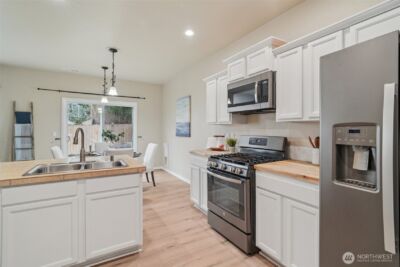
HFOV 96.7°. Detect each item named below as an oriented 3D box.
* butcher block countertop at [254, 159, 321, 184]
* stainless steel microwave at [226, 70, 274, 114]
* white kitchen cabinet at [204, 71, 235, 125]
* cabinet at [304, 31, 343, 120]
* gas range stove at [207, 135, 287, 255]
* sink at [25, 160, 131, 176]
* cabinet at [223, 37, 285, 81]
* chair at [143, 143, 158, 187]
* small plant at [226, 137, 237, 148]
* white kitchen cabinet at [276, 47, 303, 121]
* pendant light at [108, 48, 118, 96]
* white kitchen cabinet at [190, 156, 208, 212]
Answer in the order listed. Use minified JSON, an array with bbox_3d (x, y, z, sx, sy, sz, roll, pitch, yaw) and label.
[{"bbox_3d":[1.016,0.365,1.754,0.646,0.038,0.627,0,0,-33],"label":"butcher block countertop"},{"bbox_3d":[0.753,-0.490,2.397,0.400,0.418,0.760,0,0,-33],"label":"stainless steel microwave"},{"bbox_3d":[0.406,-0.535,2.994,0.340,0.798,0.640,0,0,-33],"label":"white kitchen cabinet"},{"bbox_3d":[1.237,-0.497,1.705,0.330,0.753,0.319,0,0,-33],"label":"cabinet"},{"bbox_3d":[0.590,0.651,2.304,0.750,1.215,0.760,0,0,-33],"label":"gas range stove"},{"bbox_3d":[-1.221,0.432,1.865,0.815,0.200,0.565,0,0,-33],"label":"sink"},{"bbox_3d":[0.744,-0.881,2.390,0.425,0.350,0.790,0,0,-33],"label":"cabinet"},{"bbox_3d":[-1.371,0.745,4.207,0.610,1.005,0.500,0,0,-33],"label":"chair"},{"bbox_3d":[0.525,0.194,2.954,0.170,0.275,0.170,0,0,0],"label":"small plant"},{"bbox_3d":[1.067,-0.498,1.971,0.330,0.753,0.300,0,0,-33],"label":"white kitchen cabinet"},{"bbox_3d":[-1.630,-1.141,3.348,0.170,0.862,0.170,0,0,-33],"label":"pendant light"},{"bbox_3d":[0.282,0.818,2.919,0.625,0.877,0.607,0,0,-33],"label":"white kitchen cabinet"}]

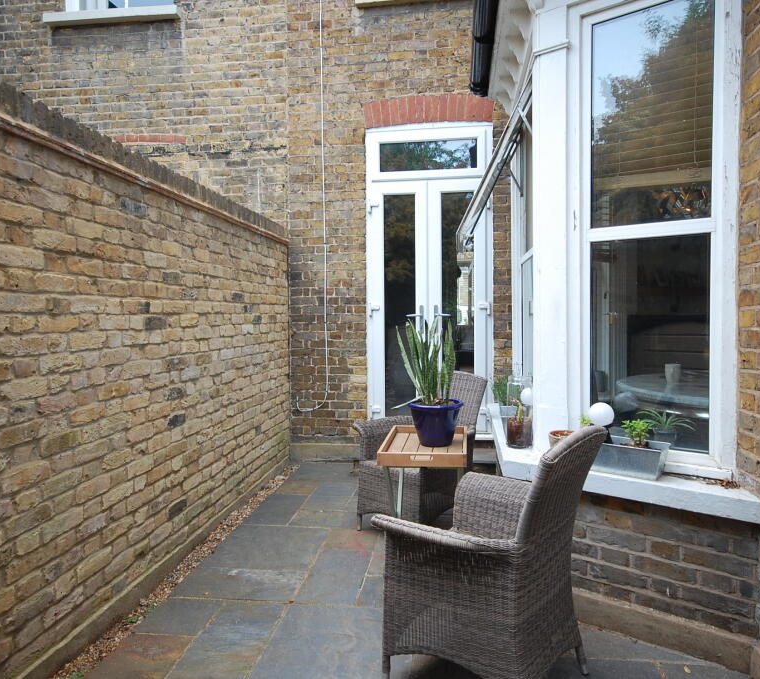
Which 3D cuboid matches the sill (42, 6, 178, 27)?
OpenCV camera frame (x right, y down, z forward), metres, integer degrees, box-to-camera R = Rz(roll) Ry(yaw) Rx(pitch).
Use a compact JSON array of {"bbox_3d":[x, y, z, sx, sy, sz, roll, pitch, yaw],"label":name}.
[{"bbox_3d":[-2.442,-2.950,5.484,1.296,0.080,0.170,0,2,8],"label":"sill"}]

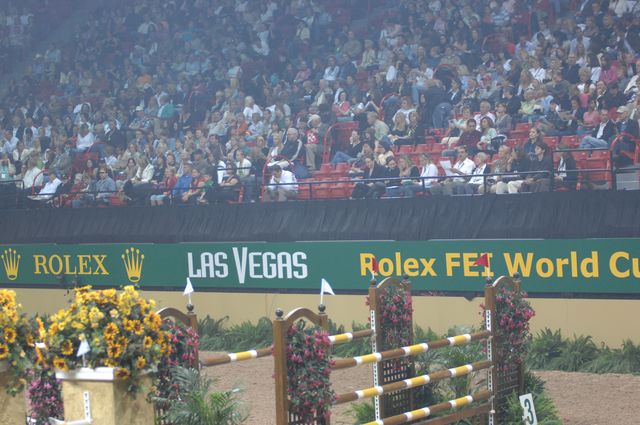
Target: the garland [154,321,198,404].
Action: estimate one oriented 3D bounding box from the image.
[{"bbox_3d":[-1.462,1.502,18.800,0.190,0.830,0.640,-2,1,31],"label":"garland"}]

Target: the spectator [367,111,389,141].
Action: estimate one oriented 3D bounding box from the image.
[{"bbox_3d":[1.326,-1.752,44.034,0.800,1.220,0.500,-3,1,-37],"label":"spectator"}]

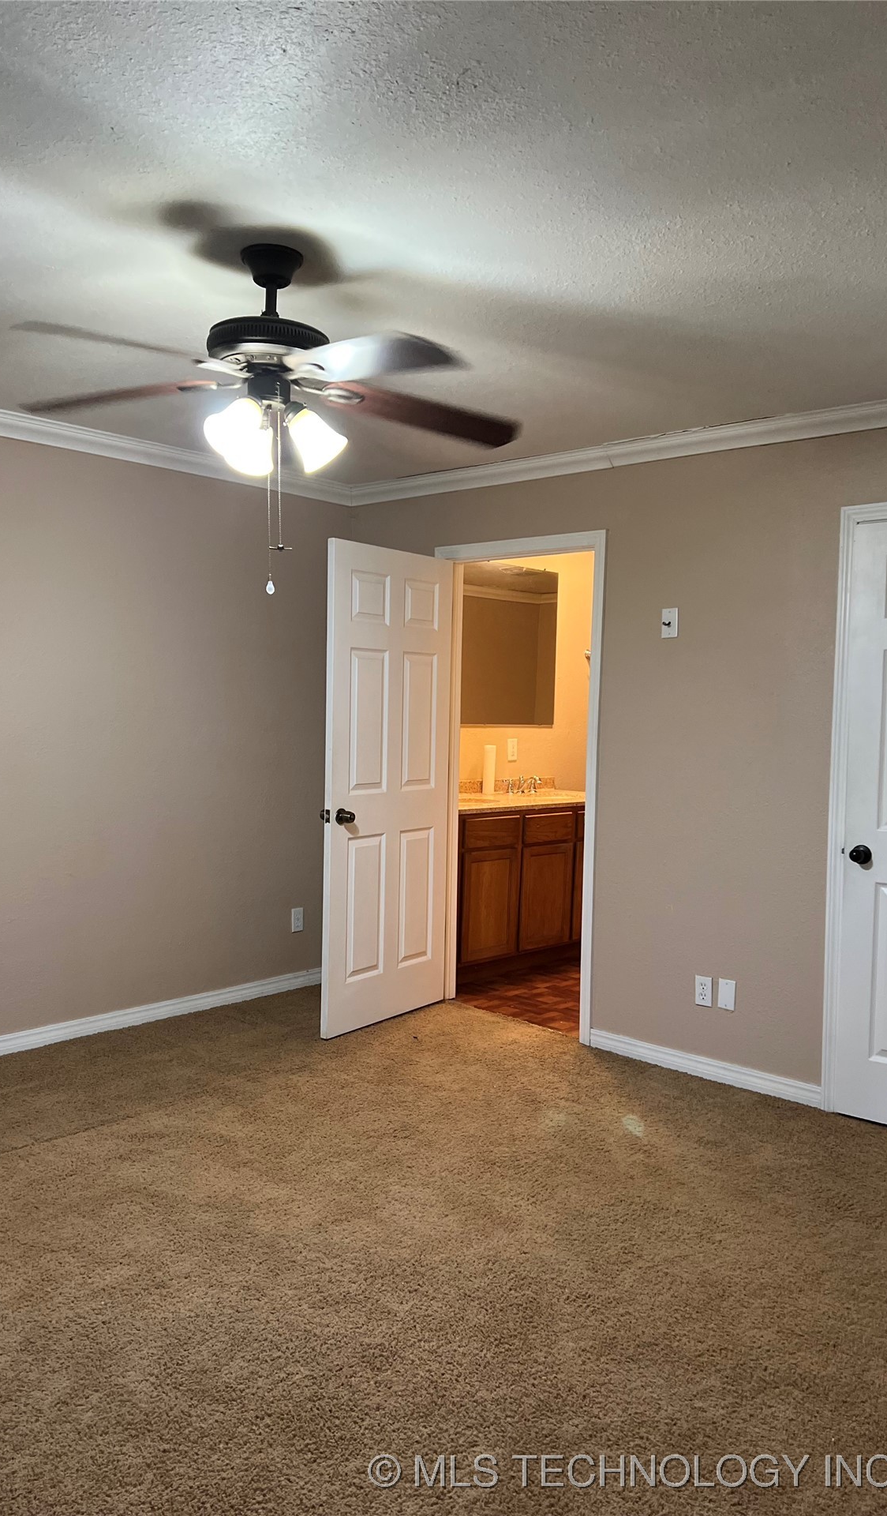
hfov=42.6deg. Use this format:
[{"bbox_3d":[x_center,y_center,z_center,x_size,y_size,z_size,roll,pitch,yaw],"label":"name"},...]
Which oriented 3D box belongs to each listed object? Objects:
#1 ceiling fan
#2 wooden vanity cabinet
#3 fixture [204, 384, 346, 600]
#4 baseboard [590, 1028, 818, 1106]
[{"bbox_3d":[-0.404,-0.921,2.654,1.280,0.500,1.280,4,3,42],"label":"ceiling fan"},{"bbox_3d":[0.345,0.685,6.282,0.580,0.870,1.700,4,3,42],"label":"wooden vanity cabinet"},{"bbox_3d":[-0.411,-0.626,2.667,0.320,0.480,0.320,4,3,42],"label":"fixture"},{"bbox_3d":[0.969,1.174,4.340,0.980,0.078,0.017,4,3,42],"label":"baseboard"}]

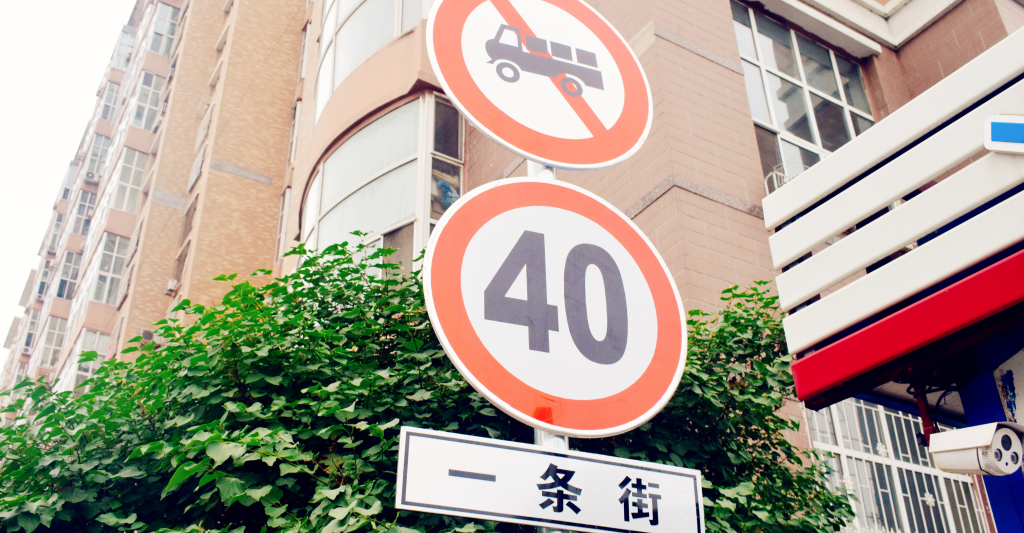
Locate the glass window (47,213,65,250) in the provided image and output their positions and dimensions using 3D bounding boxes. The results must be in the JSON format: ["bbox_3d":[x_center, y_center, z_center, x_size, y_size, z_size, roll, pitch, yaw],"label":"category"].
[{"bbox_3d":[-24.766,-1.859,51.463,0.641,2.121,0.150,16,-35,-27],"label":"glass window"}]

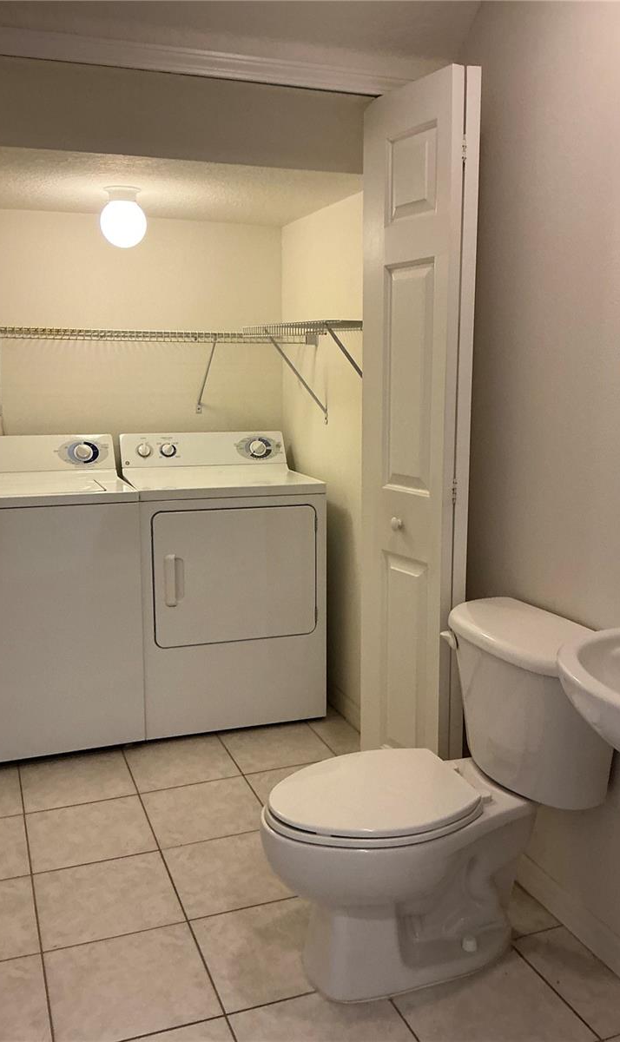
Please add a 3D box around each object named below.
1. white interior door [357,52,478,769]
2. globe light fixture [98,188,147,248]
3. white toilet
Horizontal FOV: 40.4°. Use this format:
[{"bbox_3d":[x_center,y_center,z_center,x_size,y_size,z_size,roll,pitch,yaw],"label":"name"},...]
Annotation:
[{"bbox_3d":[0.287,-0.114,2.331,0.120,2.000,0.385,-5,10,-26],"label":"white interior door"},{"bbox_3d":[-0.625,-1.014,2.833,0.157,0.195,0.157,-4,10,-21],"label":"globe light fixture"},{"bbox_3d":[0.241,0.612,1.861,0.705,0.750,0.440,-4,10,-21],"label":"white toilet"}]

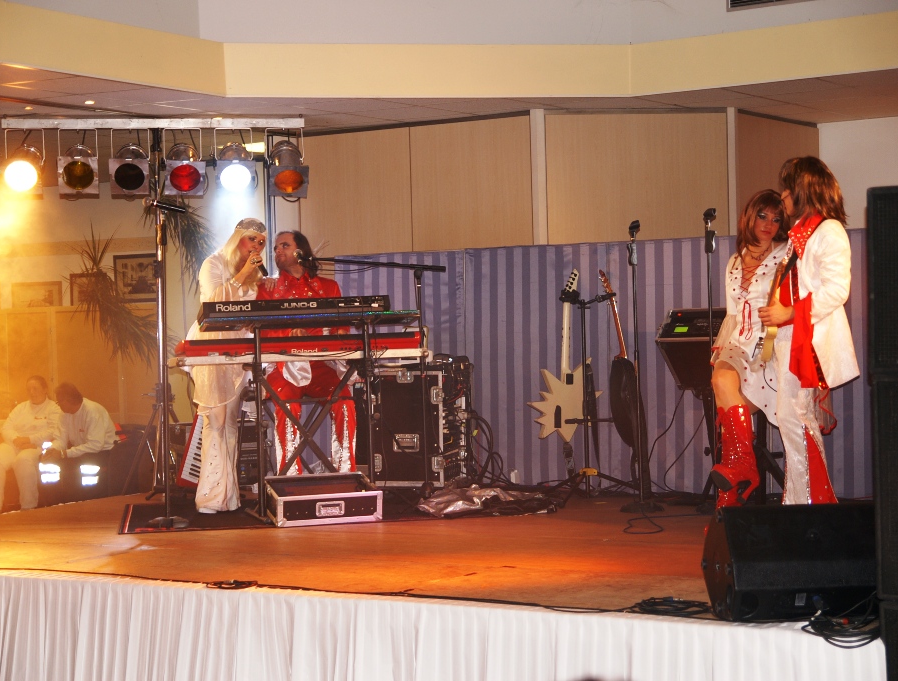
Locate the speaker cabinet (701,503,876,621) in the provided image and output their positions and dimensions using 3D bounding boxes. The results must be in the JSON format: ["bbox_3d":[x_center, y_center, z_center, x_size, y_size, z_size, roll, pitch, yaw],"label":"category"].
[{"bbox_3d":[1.229,0.738,5.880,0.600,0.355,0.520,-1,0,-3],"label":"speaker cabinet"}]

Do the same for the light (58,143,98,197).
[{"bbox_3d":[-2.306,-1.057,10.600,0.250,0.250,0.320,-1,27,-12],"label":"light"}]

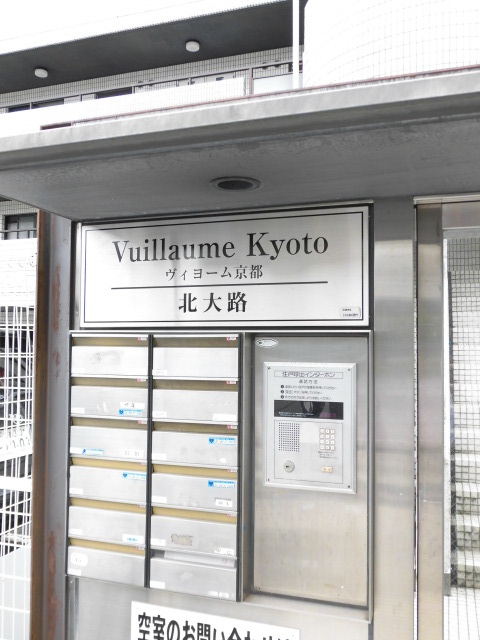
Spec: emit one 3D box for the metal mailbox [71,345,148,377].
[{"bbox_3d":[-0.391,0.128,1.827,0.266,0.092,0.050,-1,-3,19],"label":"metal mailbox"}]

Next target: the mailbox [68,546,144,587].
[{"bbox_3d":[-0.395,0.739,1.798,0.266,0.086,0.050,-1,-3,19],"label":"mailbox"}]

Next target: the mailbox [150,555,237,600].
[{"bbox_3d":[-0.129,0.778,1.809,0.279,0.093,0.080,0,-3,19],"label":"mailbox"}]

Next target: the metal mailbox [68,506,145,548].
[{"bbox_3d":[-0.418,0.653,1.888,0.279,0.093,0.030,0,-3,19],"label":"metal mailbox"}]

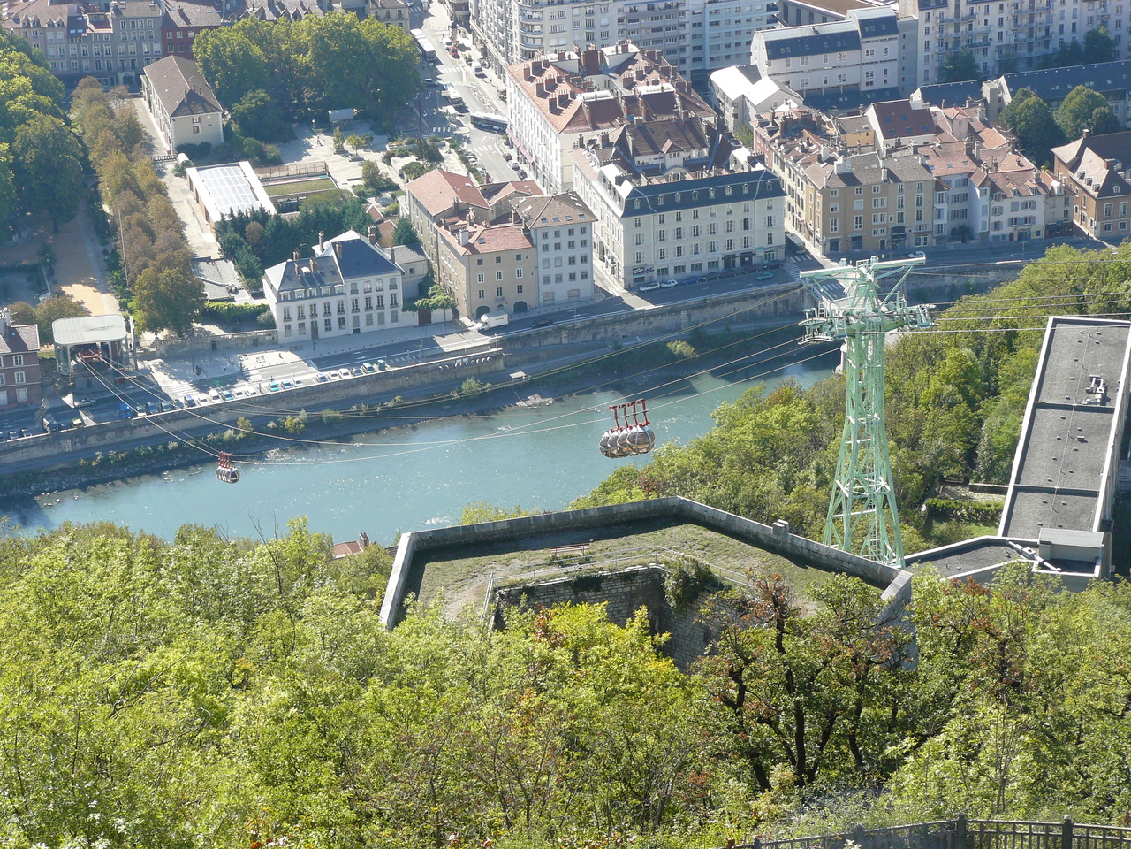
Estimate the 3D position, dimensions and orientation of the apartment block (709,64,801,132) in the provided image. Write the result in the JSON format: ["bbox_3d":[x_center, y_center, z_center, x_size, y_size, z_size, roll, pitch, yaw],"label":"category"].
[{"bbox_3d":[44.370,-75.690,789.890,16.000,11.300,22.500,-8,26,-14],"label":"apartment block"}]

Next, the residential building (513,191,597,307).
[{"bbox_3d":[-2.230,-36.580,680.740,13.600,19.000,16.000,-8,26,-14],"label":"residential building"}]

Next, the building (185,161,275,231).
[{"bbox_3d":[-71.190,-47.810,725.500,13.500,4.800,32.300,-8,26,-14],"label":"building"}]

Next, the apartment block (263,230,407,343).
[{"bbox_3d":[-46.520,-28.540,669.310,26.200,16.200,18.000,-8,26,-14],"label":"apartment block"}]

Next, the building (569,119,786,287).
[{"bbox_3d":[23.210,-48.560,722.080,36.000,20.500,43.500,-8,26,-14],"label":"building"}]

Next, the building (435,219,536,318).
[{"bbox_3d":[-16.190,-34.170,699.360,14.800,15.600,20.000,-9,26,-16],"label":"building"}]

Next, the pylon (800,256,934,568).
[{"bbox_3d":[19.990,-0.920,227.120,8.800,22.300,5.000,-7,25,-11],"label":"pylon"}]

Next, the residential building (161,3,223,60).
[{"bbox_3d":[-90.580,-93.620,826.540,14.400,19.500,13.000,-2,25,-1],"label":"residential building"}]

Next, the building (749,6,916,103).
[{"bbox_3d":[63.240,-85.390,795.730,37.000,23.000,9.500,-8,26,-14],"label":"building"}]

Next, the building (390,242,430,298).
[{"bbox_3d":[-32.210,-30.650,681.310,9.000,9.200,7.000,-8,26,-14],"label":"building"}]

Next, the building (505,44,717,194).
[{"bbox_3d":[9.810,-69.170,765.280,36.500,22.000,47.000,-8,26,-14],"label":"building"}]

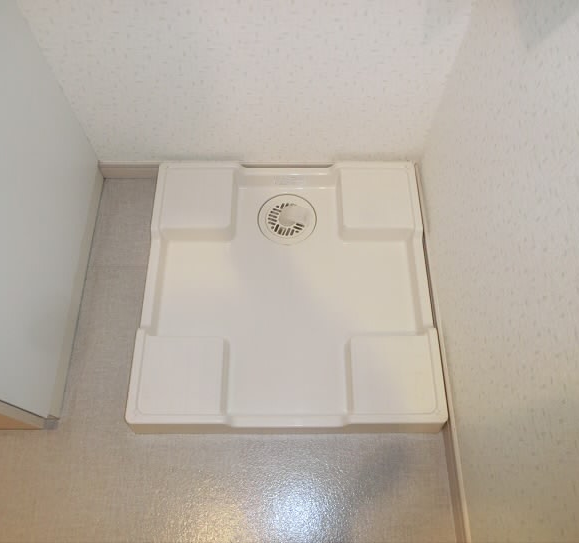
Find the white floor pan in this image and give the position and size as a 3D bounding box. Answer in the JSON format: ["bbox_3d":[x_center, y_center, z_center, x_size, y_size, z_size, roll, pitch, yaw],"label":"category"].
[{"bbox_3d":[-0.005,0.030,1.159,0.640,0.065,0.645,0,65,0],"label":"white floor pan"}]

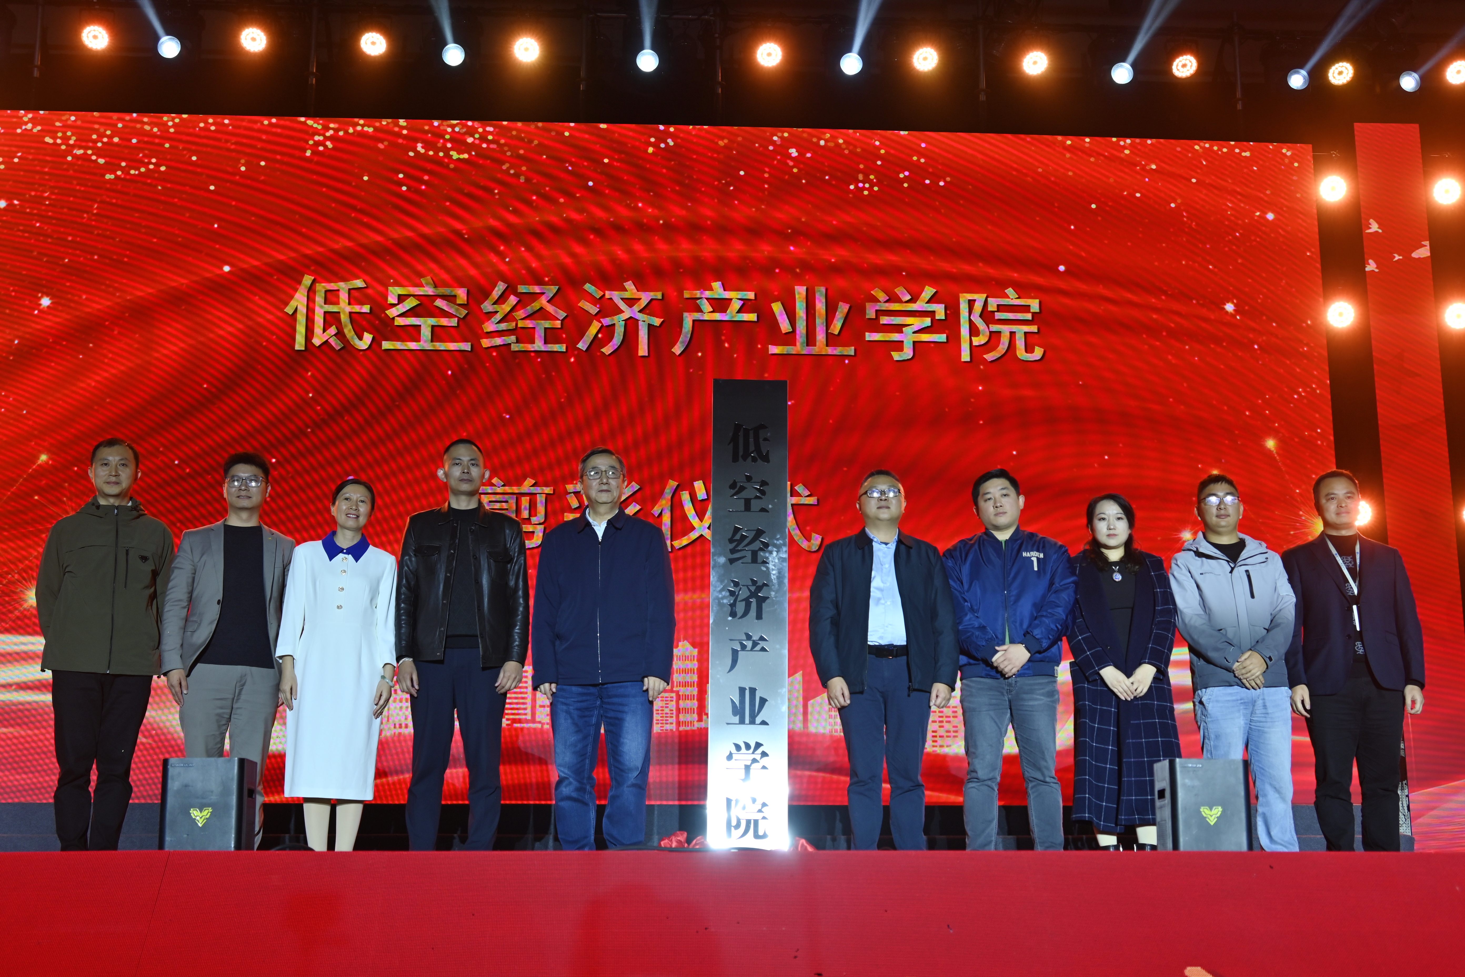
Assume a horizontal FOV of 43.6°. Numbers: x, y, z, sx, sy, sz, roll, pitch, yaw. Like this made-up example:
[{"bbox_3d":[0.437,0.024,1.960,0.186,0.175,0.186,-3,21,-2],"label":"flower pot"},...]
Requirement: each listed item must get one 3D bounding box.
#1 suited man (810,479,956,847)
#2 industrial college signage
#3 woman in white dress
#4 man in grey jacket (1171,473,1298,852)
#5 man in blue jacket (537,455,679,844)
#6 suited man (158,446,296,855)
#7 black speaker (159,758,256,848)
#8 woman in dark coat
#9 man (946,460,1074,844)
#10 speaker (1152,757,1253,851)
[{"bbox_3d":[0.652,0.752,7.868,0.590,1.706,0.340,-1,-13,3],"label":"suited man"},{"bbox_3d":[0.069,0.525,7.569,0.320,2.019,0.060,1,-16,-3],"label":"industrial college signage"},{"bbox_3d":[-1.646,0.750,7.646,0.490,1.617,0.320,2,-13,-10],"label":"woman in white dress"},{"bbox_3d":[2.190,0.776,8.009,0.530,1.717,0.360,-2,-13,11],"label":"man in grey jacket"},{"bbox_3d":[-0.546,0.693,7.766,0.580,1.778,0.340,1,-13,-4],"label":"man in blue jacket"},{"bbox_3d":[-2.115,0.700,7.716,0.540,1.745,0.330,3,-13,-12],"label":"suited man"},{"bbox_3d":[-1.956,1.205,6.832,0.300,0.372,0.260,0,-13,-2],"label":"black speaker"},{"bbox_3d":[1.704,0.818,7.983,0.470,1.625,0.360,-2,-13,8],"label":"woman in dark coat"},{"bbox_3d":[1.198,0.761,7.969,0.540,1.732,0.360,-1,-13,6],"label":"man"},{"bbox_3d":[1.825,1.247,7.060,0.300,0.382,0.260,1,-13,-3],"label":"speaker"}]

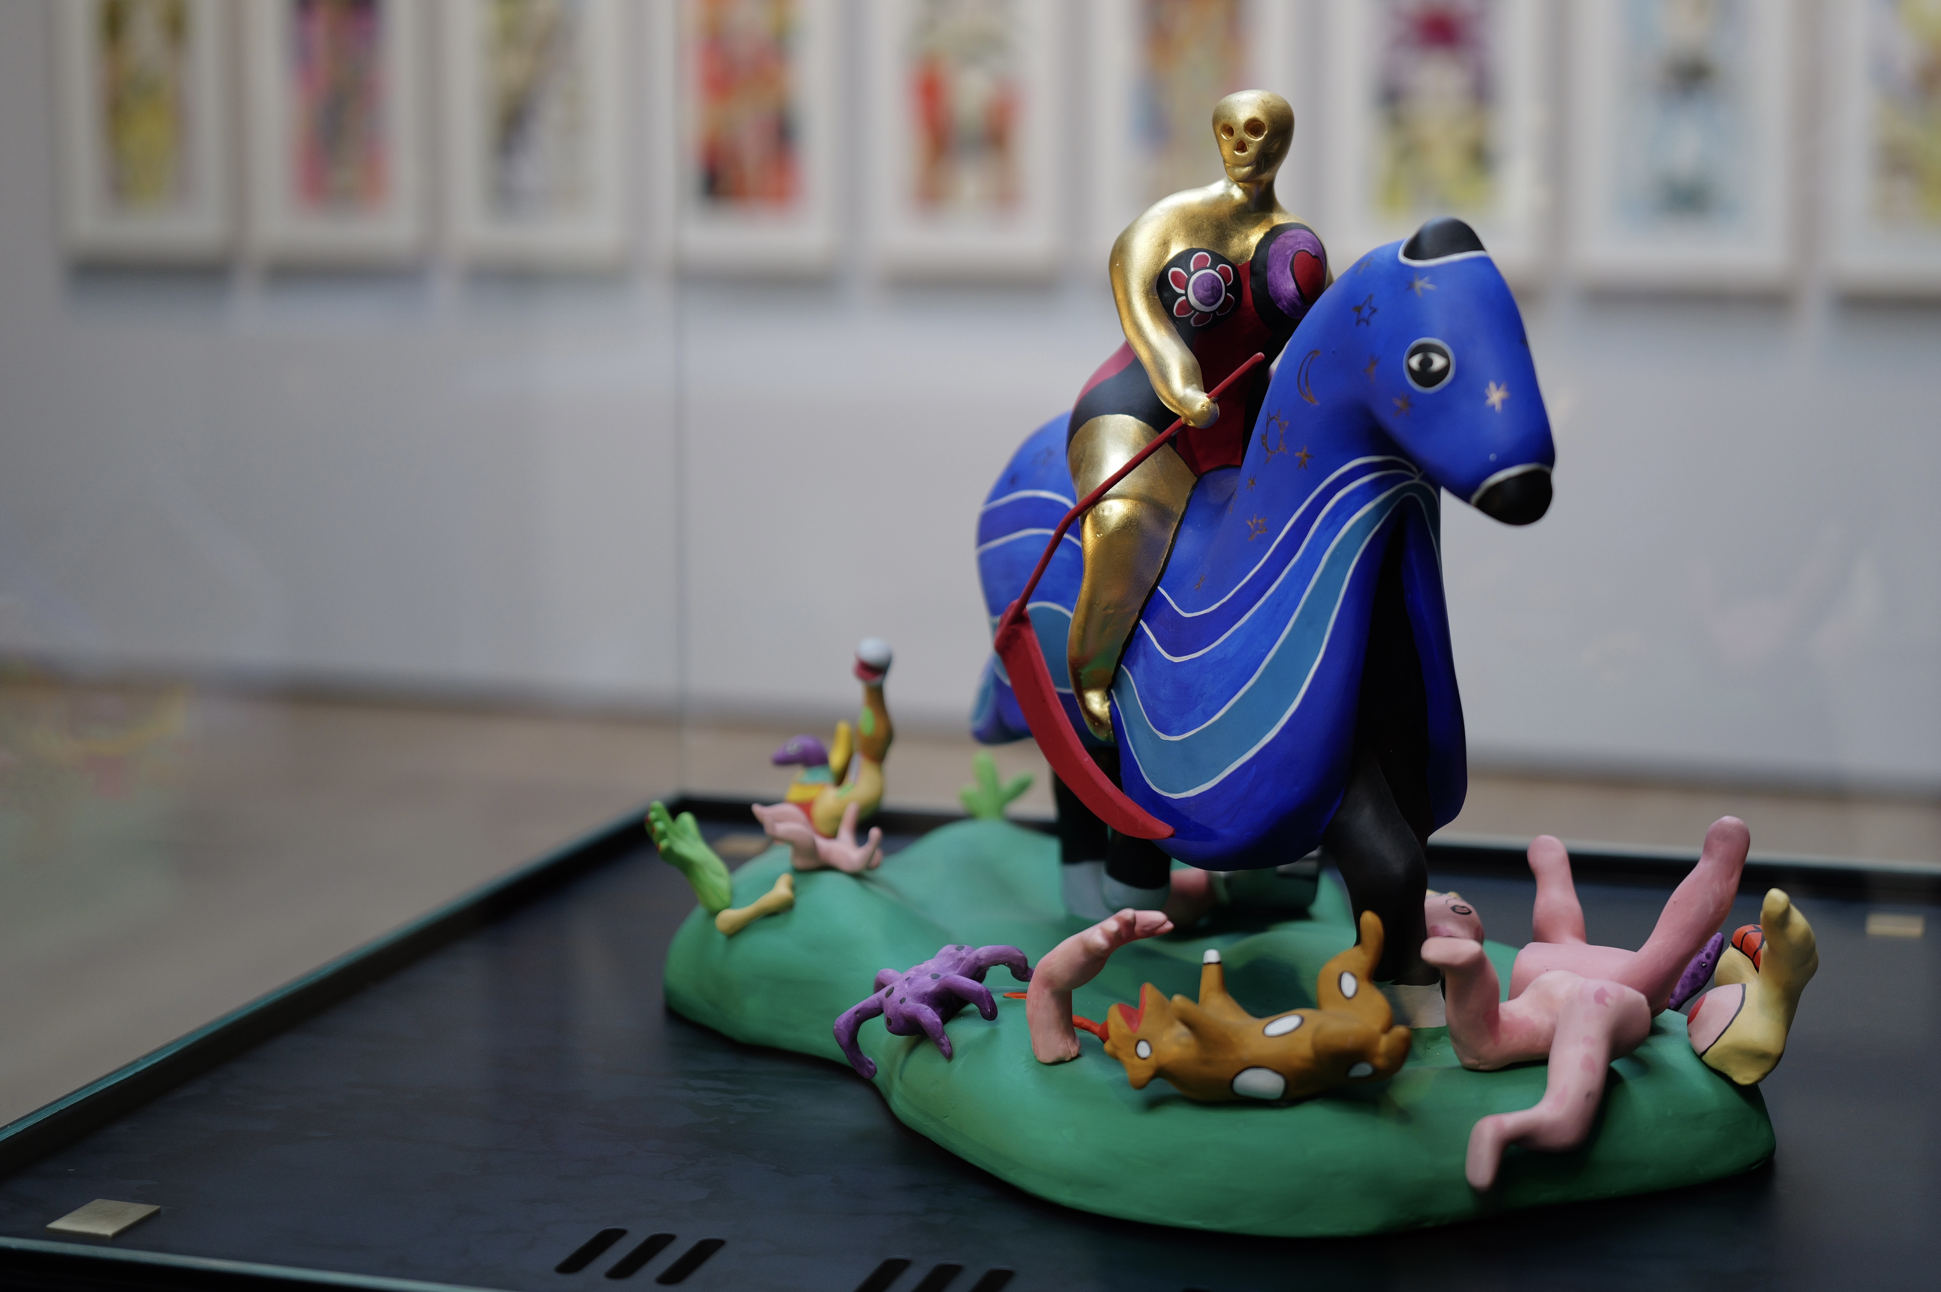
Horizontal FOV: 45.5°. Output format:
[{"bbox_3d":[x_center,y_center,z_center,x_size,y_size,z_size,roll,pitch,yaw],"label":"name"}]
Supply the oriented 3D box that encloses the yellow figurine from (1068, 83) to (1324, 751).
[{"bbox_3d":[0.127,-0.122,1.213,0.166,0.339,0.116,-4,9,-28],"label":"yellow figurine"}]

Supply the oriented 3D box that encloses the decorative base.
[{"bbox_3d":[0.107,0.184,1.262,0.399,0.069,0.620,-6,10,-38],"label":"decorative base"}]

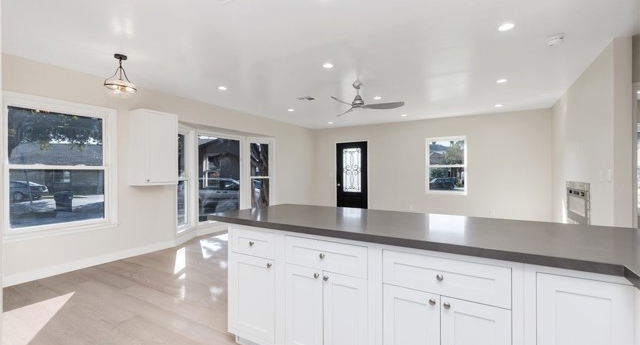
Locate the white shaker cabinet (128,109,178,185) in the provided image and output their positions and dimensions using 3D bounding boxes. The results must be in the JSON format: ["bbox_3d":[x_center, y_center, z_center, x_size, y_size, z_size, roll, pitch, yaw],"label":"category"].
[{"bbox_3d":[-2.449,-0.342,4.212,0.328,1.054,0.539,0,0,31],"label":"white shaker cabinet"}]

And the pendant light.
[{"bbox_3d":[-2.133,-1.022,3.045,0.297,0.450,0.297,0,0,31],"label":"pendant light"}]

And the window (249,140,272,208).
[{"bbox_3d":[-1.378,0.106,6.603,0.582,1.744,0.081,0,0,-32],"label":"window"}]

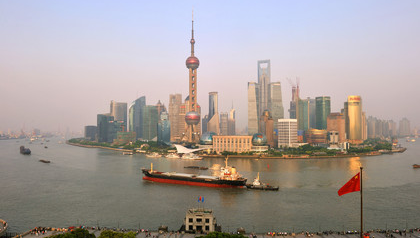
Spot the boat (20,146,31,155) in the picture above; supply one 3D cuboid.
[{"bbox_3d":[-366.000,61.554,600.230,12.500,16.500,55.000,2,-3,-43],"label":"boat"}]

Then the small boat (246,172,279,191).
[{"bbox_3d":[43.300,50.576,249.900,27.000,14.200,8.500,-1,-2,19],"label":"small boat"}]

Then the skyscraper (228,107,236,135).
[{"bbox_3d":[122.000,20.110,1650.292,40.000,164.000,38.000,0,-2,4],"label":"skyscraper"}]

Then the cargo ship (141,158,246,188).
[{"bbox_3d":[-17.000,45.881,277.579,106.000,25.500,17.000,-1,-2,24],"label":"cargo ship"}]

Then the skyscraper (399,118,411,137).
[{"bbox_3d":[1160.000,51.130,1809.314,50.000,113.000,36.000,-1,-2,30],"label":"skyscraper"}]

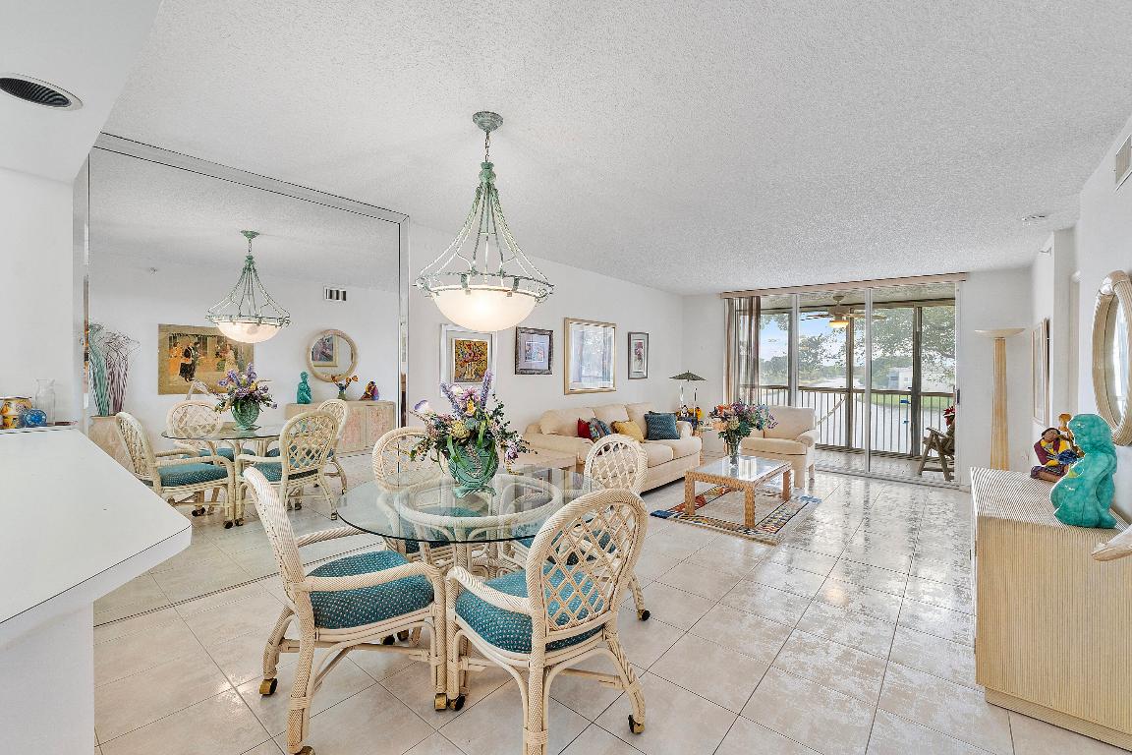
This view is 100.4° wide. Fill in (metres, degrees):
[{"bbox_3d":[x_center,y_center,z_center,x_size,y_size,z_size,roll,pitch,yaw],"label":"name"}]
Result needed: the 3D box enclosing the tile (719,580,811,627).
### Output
[{"bbox_3d":[1.149,1.289,2.705,0.400,0.012,0.400,2,1,40],"label":"tile"}]

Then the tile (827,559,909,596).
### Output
[{"bbox_3d":[1.969,1.293,3.066,0.400,0.012,0.400,2,1,40],"label":"tile"}]

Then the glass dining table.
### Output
[{"bbox_3d":[-0.390,0.900,2.169,1.226,0.745,1.226,2,1,40],"label":"glass dining table"}]

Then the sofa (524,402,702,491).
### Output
[{"bbox_3d":[0.649,0.798,5.305,0.850,0.880,2.430,2,1,40],"label":"sofa"}]

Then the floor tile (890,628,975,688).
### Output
[{"bbox_3d":[1.765,1.306,2.194,0.400,0.012,0.400,2,1,40],"label":"floor tile"}]

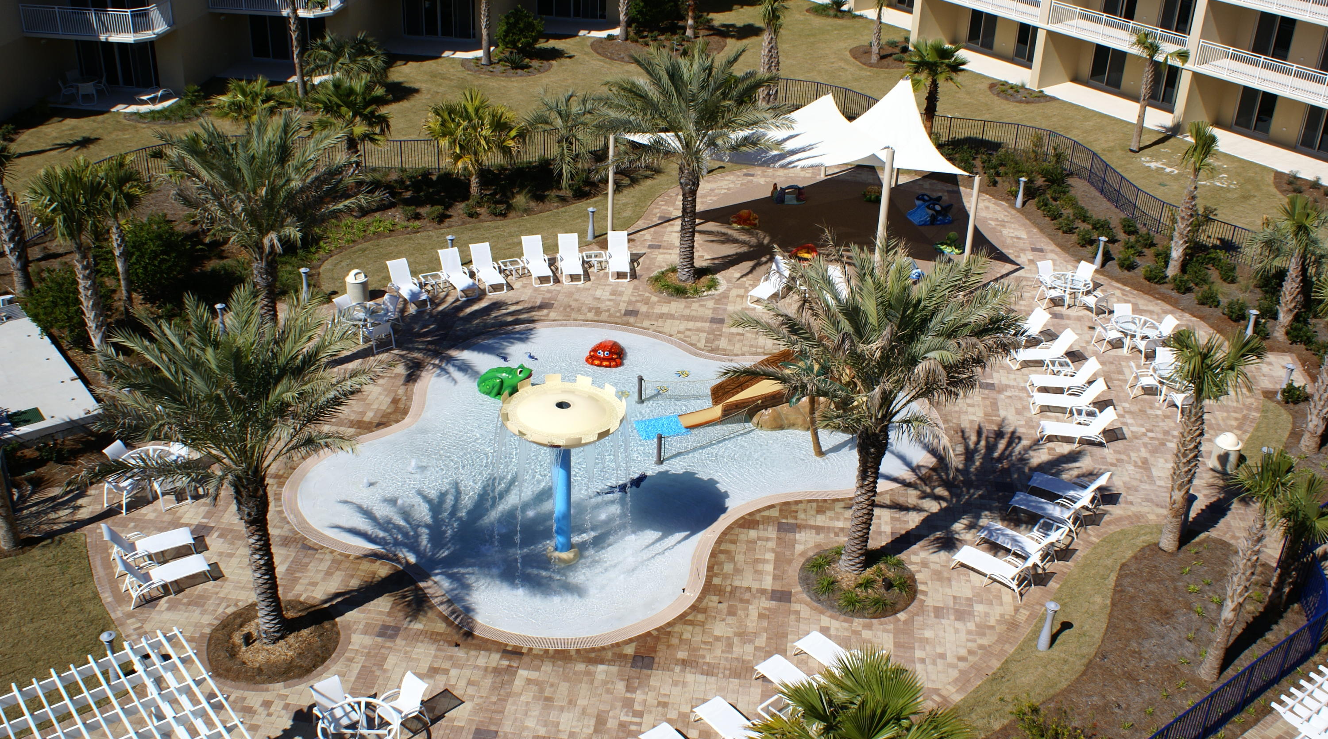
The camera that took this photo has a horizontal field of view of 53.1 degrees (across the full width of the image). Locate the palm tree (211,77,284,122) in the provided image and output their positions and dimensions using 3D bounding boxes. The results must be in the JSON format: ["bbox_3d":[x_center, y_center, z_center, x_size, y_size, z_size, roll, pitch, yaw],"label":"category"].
[{"bbox_3d":[-16.274,-10.464,51.929,2.900,2.050,2.900,1,29,0],"label":"palm tree"}]

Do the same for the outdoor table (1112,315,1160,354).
[{"bbox_3d":[13.384,-0.928,37.768,1.360,0.720,1.360,2,27,-1],"label":"outdoor table"}]

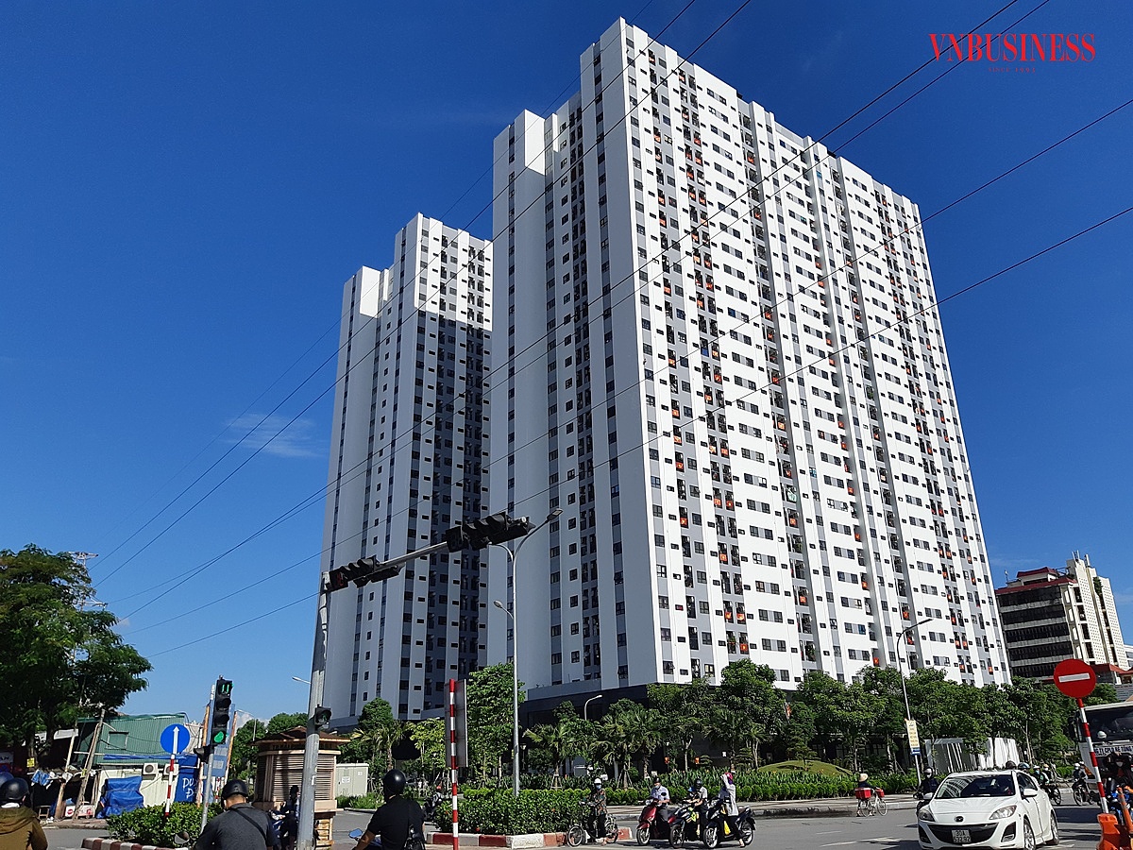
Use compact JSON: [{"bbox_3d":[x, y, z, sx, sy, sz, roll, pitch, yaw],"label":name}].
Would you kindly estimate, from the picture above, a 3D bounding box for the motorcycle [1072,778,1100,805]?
[{"bbox_3d":[19.222,13.595,31.500,1.850,1.050,0.700,17,-28,-38],"label":"motorcycle"}]

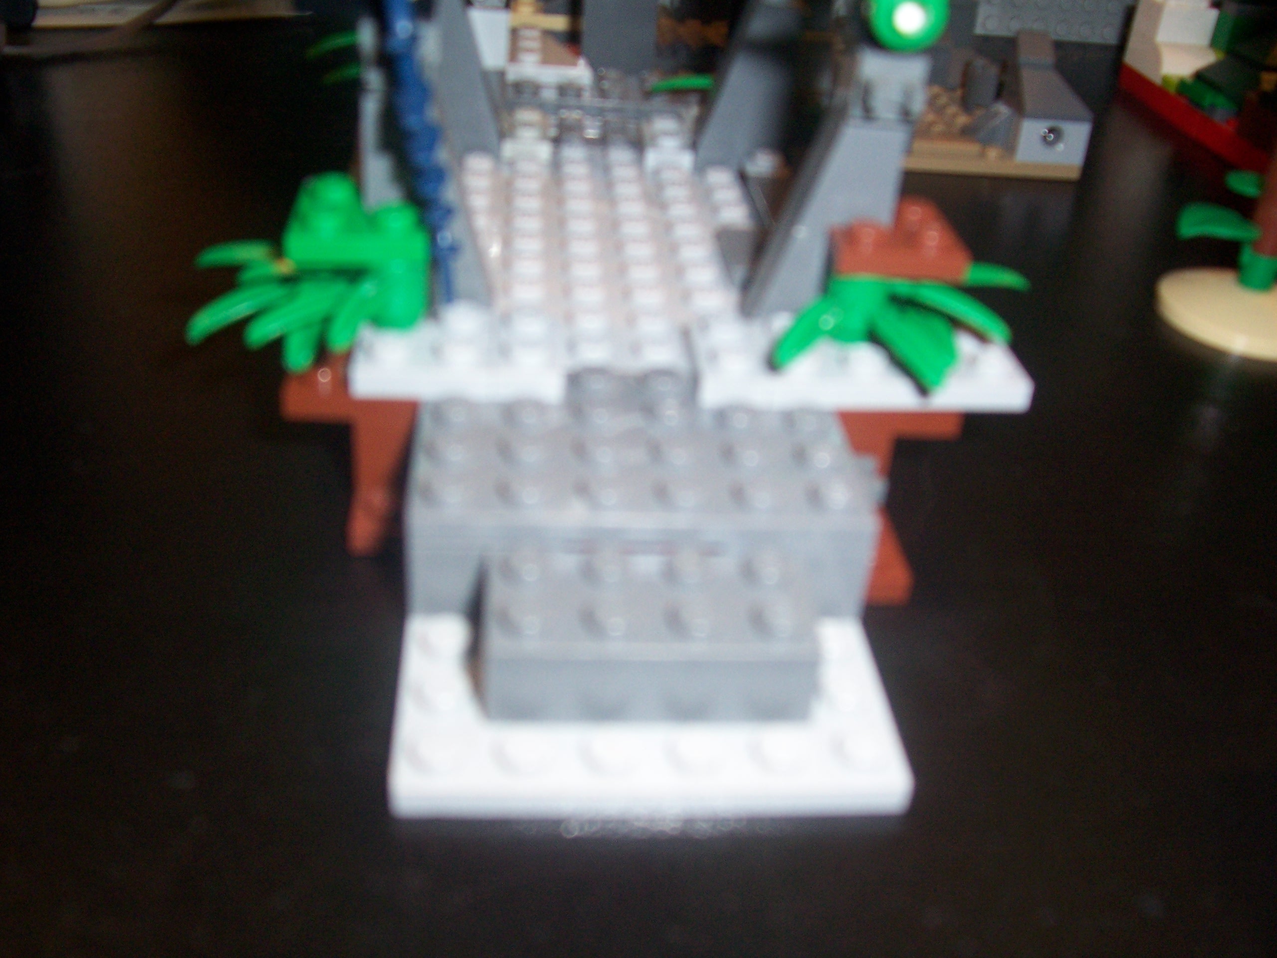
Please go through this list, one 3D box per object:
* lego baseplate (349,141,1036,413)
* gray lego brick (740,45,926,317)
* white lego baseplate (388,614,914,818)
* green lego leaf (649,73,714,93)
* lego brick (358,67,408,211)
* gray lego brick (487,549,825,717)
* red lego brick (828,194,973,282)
[{"bbox_3d":[0.004,-0.034,0.183,0.080,0.008,0.088,1,34,-5],"label":"lego baseplate"},{"bbox_3d":[0.023,-0.035,0.155,0.016,0.038,0.008,1,34,-5],"label":"gray lego brick"},{"bbox_3d":[0.000,0.019,0.131,0.048,0.005,0.039,1,34,-5],"label":"white lego baseplate"},{"bbox_3d":[0.009,-0.067,0.215,0.015,0.004,0.009,1,34,-5],"label":"green lego leaf"},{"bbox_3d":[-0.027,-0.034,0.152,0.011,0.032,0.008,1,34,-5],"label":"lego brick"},{"bbox_3d":[0.001,0.015,0.125,0.032,0.011,0.016,1,34,-5],"label":"gray lego brick"},{"bbox_3d":[0.031,-0.030,0.154,0.016,0.005,0.016,1,34,-5],"label":"red lego brick"}]

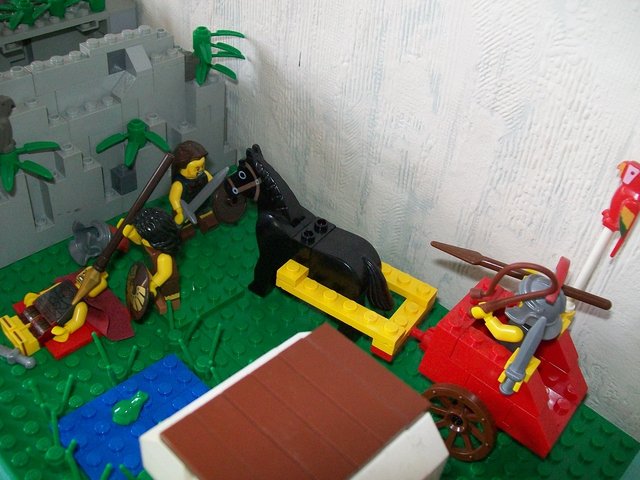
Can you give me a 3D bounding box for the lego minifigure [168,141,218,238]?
[{"bbox_3d":[-0.051,-0.020,0.278,0.025,0.042,0.018,-18,44,-29],"label":"lego minifigure"}]

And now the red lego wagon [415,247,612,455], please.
[{"bbox_3d":[0.059,0.036,0.219,0.063,0.057,0.050,30,43,27],"label":"red lego wagon"}]

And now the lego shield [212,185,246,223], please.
[{"bbox_3d":[-0.038,-0.016,0.280,0.005,0.020,0.020,10,33,38],"label":"lego shield"}]

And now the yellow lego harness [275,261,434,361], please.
[{"bbox_3d":[0.013,0.018,0.237,0.048,0.014,0.032,26,41,23],"label":"yellow lego harness"}]

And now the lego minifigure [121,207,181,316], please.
[{"bbox_3d":[-0.061,0.008,0.241,0.020,0.042,0.025,-20,45,-31],"label":"lego minifigure"}]

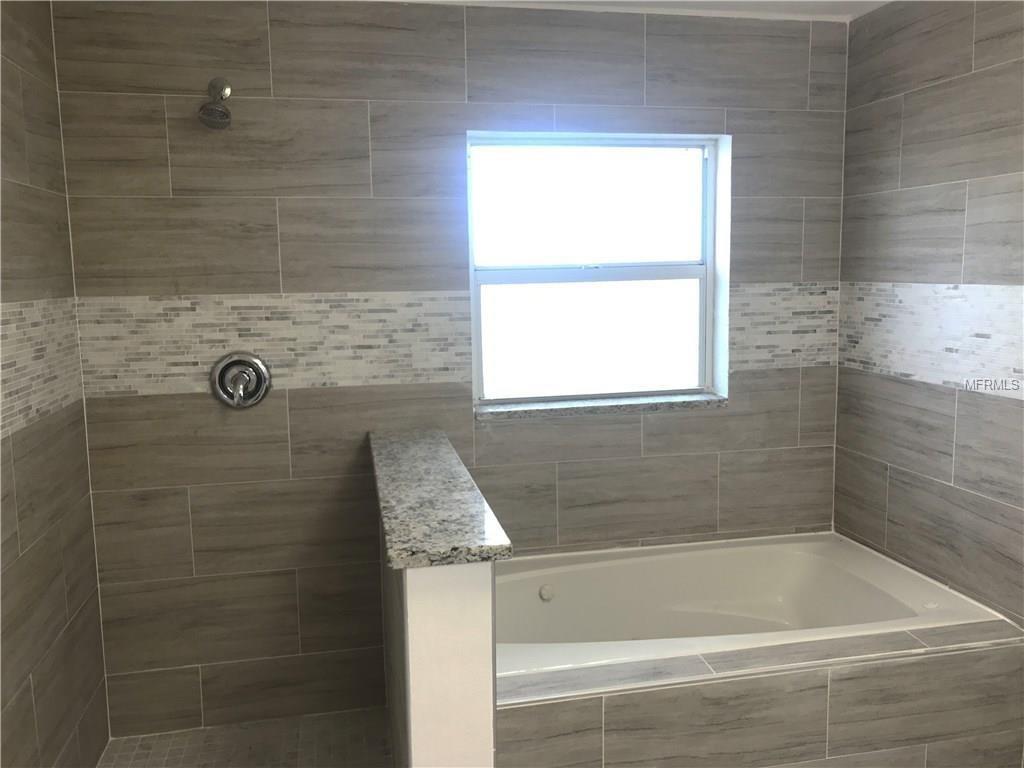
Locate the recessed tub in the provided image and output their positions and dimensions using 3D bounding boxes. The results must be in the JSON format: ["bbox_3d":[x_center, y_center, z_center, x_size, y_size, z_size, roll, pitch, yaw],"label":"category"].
[{"bbox_3d":[0.561,0.856,2.596,1.504,0.453,0.851,-2,7,-11],"label":"recessed tub"}]

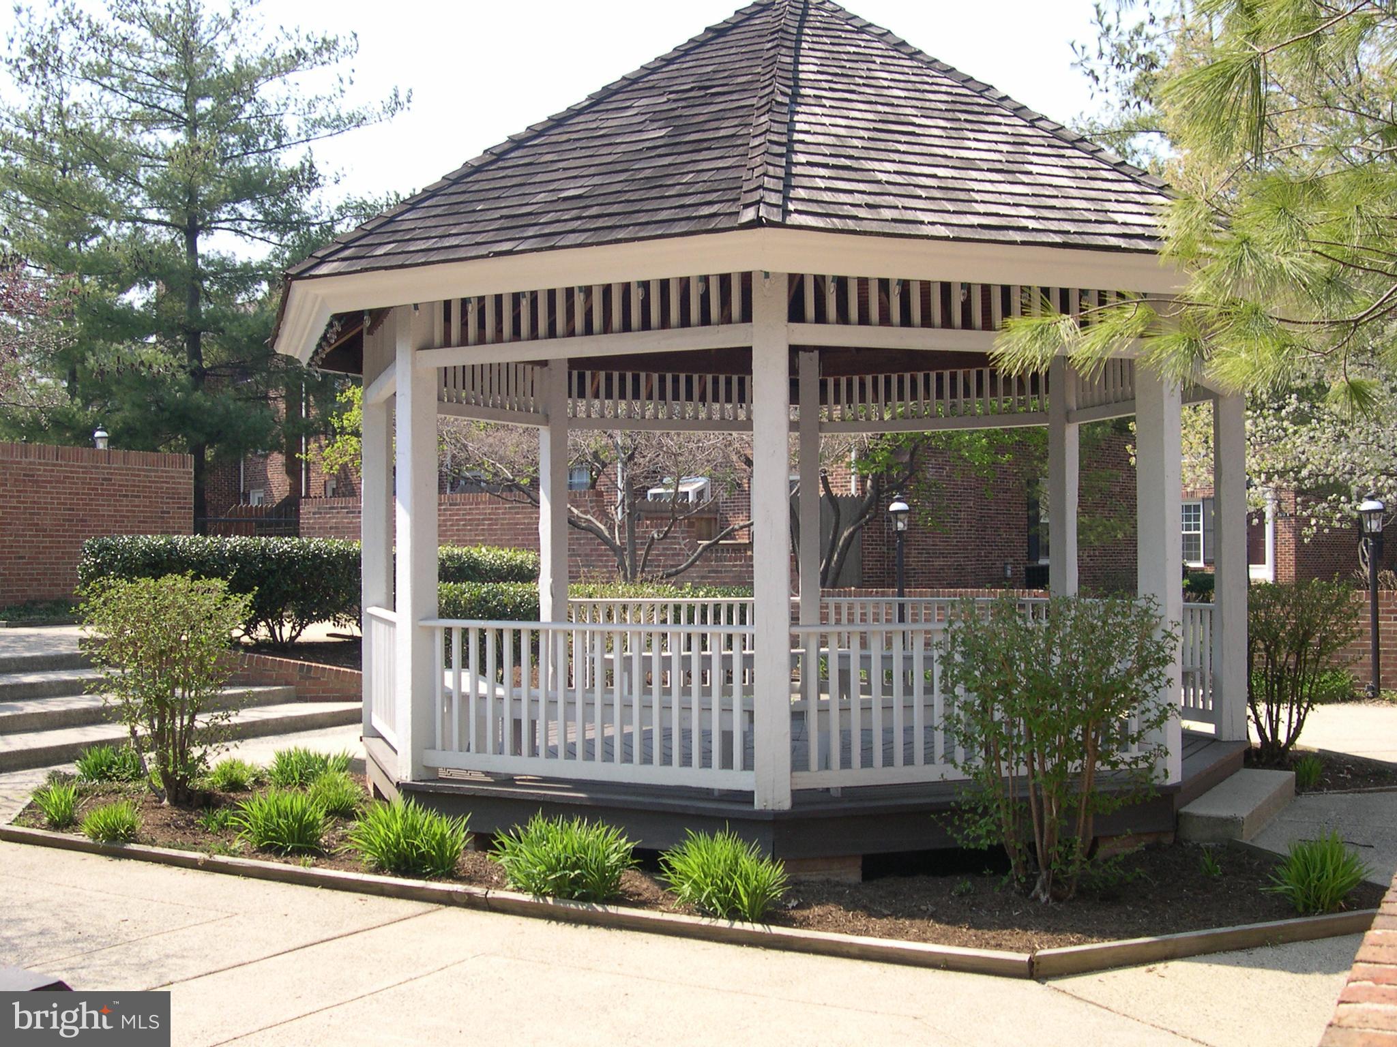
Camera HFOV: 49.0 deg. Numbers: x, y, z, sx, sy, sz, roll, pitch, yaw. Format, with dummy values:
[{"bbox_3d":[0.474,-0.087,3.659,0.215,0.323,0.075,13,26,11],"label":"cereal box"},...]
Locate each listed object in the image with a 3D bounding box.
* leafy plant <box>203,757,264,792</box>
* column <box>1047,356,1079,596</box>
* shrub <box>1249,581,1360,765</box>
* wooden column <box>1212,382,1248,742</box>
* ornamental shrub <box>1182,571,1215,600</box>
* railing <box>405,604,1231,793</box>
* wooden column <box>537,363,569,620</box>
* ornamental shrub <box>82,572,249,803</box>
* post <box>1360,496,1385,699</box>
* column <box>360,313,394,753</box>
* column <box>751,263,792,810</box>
[{"bbox_3d":[-2.922,1.548,9.649,0.370,0.220,0.350,0,-1,-17],"label":"leafy plant"},{"bbox_3d":[2.873,0.053,12.042,0.166,2.800,0.166,1,-2,-39],"label":"column"},{"bbox_3d":[4.154,1.033,10.838,0.960,1.250,0.950,-1,-1,21],"label":"shrub"},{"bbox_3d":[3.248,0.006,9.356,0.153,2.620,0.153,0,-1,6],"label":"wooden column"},{"bbox_3d":[12.058,1.519,36.475,1.400,0.750,0.900,0,-1,0],"label":"ornamental shrub"},{"bbox_3d":[0.822,0.991,10.209,5.150,0.862,5.500,0,-1,6],"label":"railing"},{"bbox_3d":[-1.093,0.010,11.685,0.153,2.750,0.153,1,-2,-39],"label":"wooden column"},{"bbox_3d":[-3.390,1.060,9.750,1.080,1.460,1.020,0,-1,0],"label":"ornamental shrub"},{"bbox_3d":[6.691,0.725,15.200,0.250,2.020,0.250,0,-1,0],"label":"post"},{"bbox_3d":[-2.062,-0.009,9.890,0.153,2.750,0.153,0,-1,6],"label":"column"},{"bbox_3d":[0.359,0.025,7.428,0.166,2.680,0.166,0,-1,6],"label":"column"}]

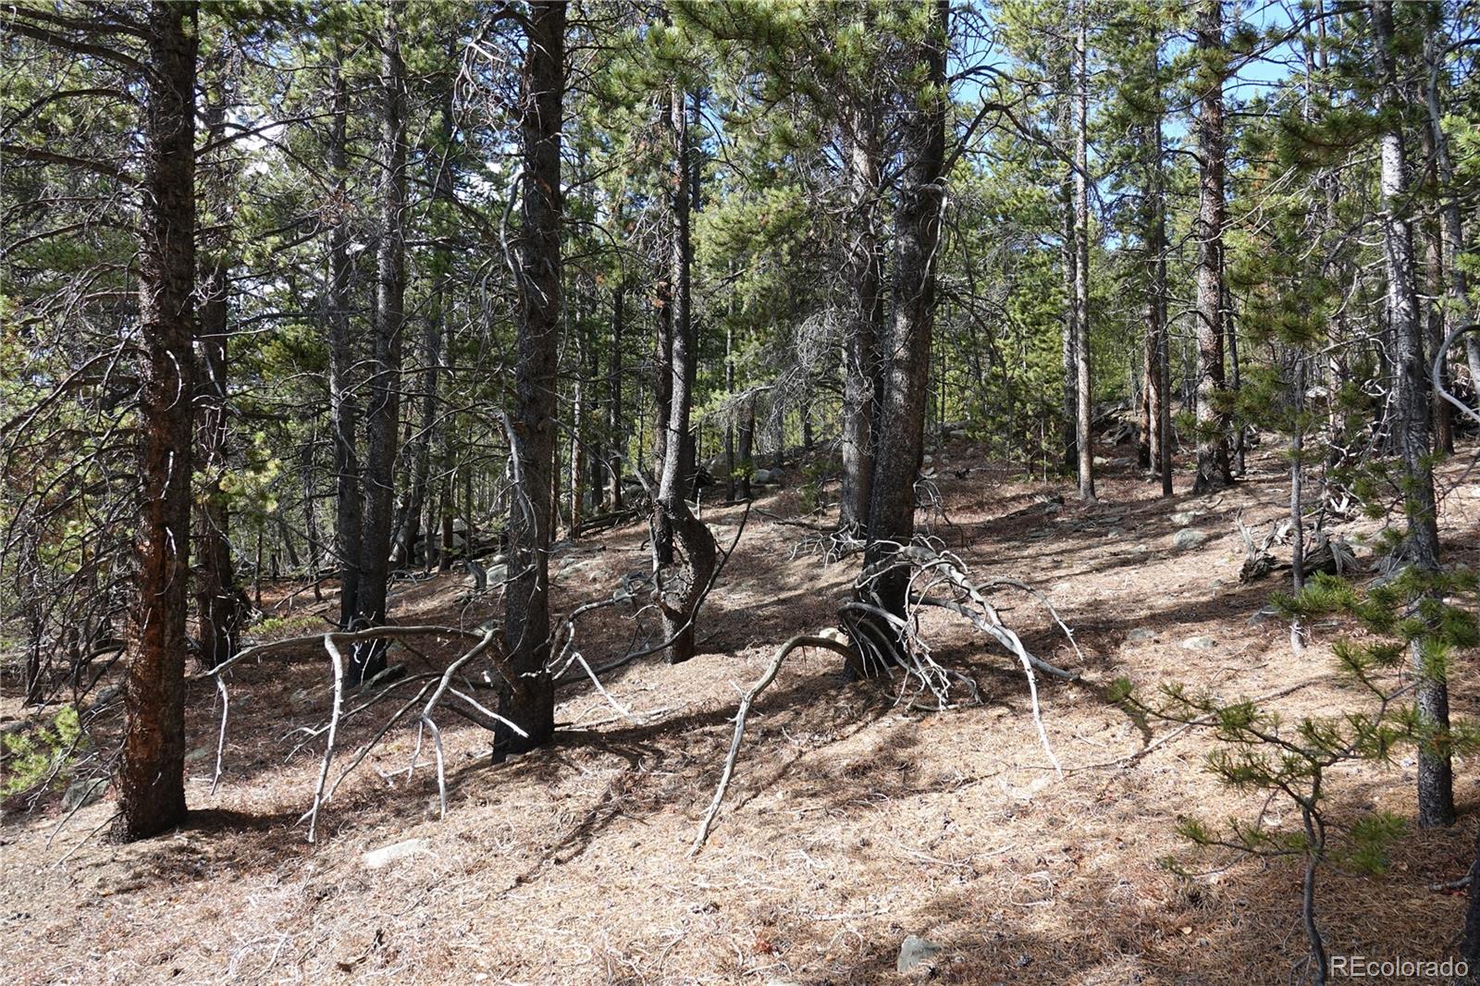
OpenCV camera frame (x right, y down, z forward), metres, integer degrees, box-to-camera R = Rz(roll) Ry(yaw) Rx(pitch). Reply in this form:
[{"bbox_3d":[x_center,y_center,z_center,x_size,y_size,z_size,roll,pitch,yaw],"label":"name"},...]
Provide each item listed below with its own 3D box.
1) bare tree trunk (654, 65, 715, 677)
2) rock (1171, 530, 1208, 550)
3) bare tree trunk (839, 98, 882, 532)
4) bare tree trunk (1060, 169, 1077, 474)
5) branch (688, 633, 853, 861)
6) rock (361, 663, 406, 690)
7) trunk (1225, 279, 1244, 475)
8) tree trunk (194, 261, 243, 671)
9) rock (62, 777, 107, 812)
[{"bbox_3d":[-0.384,-0.841,6.900,0.437,4.093,0.340,0,-2,0],"label":"bare tree trunk"},{"bbox_3d":[4.241,0.436,9.300,0.338,0.196,0.270,0,-2,0],"label":"rock"},{"bbox_3d":[1.366,-2.022,11.200,0.407,4.937,0.407,0,-2,0],"label":"bare tree trunk"},{"bbox_3d":[5.003,-2.629,15.000,0.264,4.660,0.264,0,-2,0],"label":"bare tree trunk"},{"bbox_3d":[0.250,1.040,4.750,0.250,0.700,2.000,-1,-2,24],"label":"branch"},{"bbox_3d":[-2.604,1.342,7.200,0.321,0.203,0.260,0,-2,0],"label":"rock"},{"bbox_3d":[6.774,-1.583,13.500,0.237,2.691,0.180,0,-2,0],"label":"trunk"},{"bbox_3d":[-4.436,-0.231,8.400,0.364,3.496,0.350,0,-2,0],"label":"tree trunk"},{"bbox_3d":[-3.457,1.591,5.200,0.250,0.183,0.210,0,-2,0],"label":"rock"}]

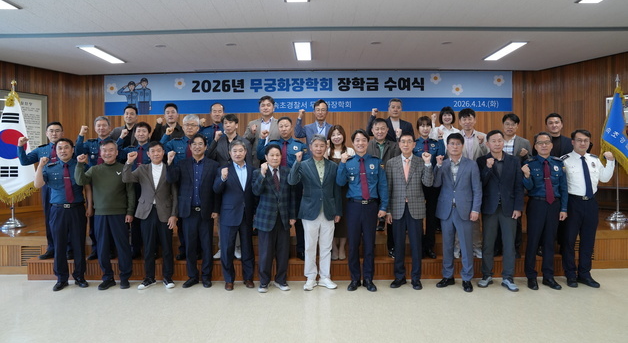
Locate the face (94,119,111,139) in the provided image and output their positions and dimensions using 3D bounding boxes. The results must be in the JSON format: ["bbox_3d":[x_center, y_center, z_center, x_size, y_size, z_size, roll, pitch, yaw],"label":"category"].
[{"bbox_3d":[-2.612,-0.537,5.170,0.180,0.245,0.200,-1,0,-15],"label":"face"}]

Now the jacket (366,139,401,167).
[{"bbox_3d":[0.879,-0.056,5.270,0.502,0.705,0.320,0,1,9],"label":"jacket"}]

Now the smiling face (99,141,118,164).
[{"bbox_3d":[-2.291,-0.212,4.680,0.190,0.250,0.200,-1,0,-18],"label":"smiling face"}]

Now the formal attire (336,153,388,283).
[{"bbox_3d":[0.540,0.523,4.660,0.570,1.470,0.340,0,0,6],"label":"formal attire"}]

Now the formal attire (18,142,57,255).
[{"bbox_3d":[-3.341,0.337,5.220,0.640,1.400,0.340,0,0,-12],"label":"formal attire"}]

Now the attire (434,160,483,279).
[{"bbox_3d":[1.641,0.520,4.770,0.509,1.374,0.360,0,1,19],"label":"attire"}]

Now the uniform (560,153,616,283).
[{"bbox_3d":[3.051,0.502,4.670,0.570,1.420,0.340,0,0,7],"label":"uniform"}]

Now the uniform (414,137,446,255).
[{"bbox_3d":[1.412,0.306,5.120,0.440,1.440,0.300,-1,0,3],"label":"uniform"}]

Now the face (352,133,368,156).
[{"bbox_3d":[0.500,-0.301,4.500,0.175,0.250,0.200,-1,0,4],"label":"face"}]

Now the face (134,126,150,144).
[{"bbox_3d":[-2.109,-0.449,5.150,0.175,0.235,0.200,-1,0,-14],"label":"face"}]

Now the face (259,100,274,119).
[{"bbox_3d":[-0.633,-0.836,5.580,0.180,0.240,0.200,-1,0,-3],"label":"face"}]

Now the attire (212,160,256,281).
[{"bbox_3d":[-0.905,0.578,4.770,0.462,1.358,0.360,-1,1,-13],"label":"attire"}]

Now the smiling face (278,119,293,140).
[{"bbox_3d":[-0.355,-0.527,5.230,0.171,0.275,0.190,0,1,-3],"label":"smiling face"}]

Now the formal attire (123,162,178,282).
[{"bbox_3d":[-1.851,0.577,4.740,0.600,1.350,0.340,0,0,-9],"label":"formal attire"}]

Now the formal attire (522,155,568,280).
[{"bbox_3d":[2.629,0.520,4.770,0.440,1.419,0.360,0,1,22],"label":"formal attire"}]

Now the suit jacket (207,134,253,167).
[{"bbox_3d":[-1.046,-0.108,5.270,0.553,0.706,0.320,0,1,-6],"label":"suit jacket"}]

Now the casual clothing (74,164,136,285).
[{"bbox_3d":[-2.374,0.558,4.770,0.584,1.363,0.360,-1,1,-23],"label":"casual clothing"}]

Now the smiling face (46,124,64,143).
[{"bbox_3d":[-3.227,-0.473,5.230,0.184,0.240,0.200,-1,1,-29],"label":"smiling face"}]

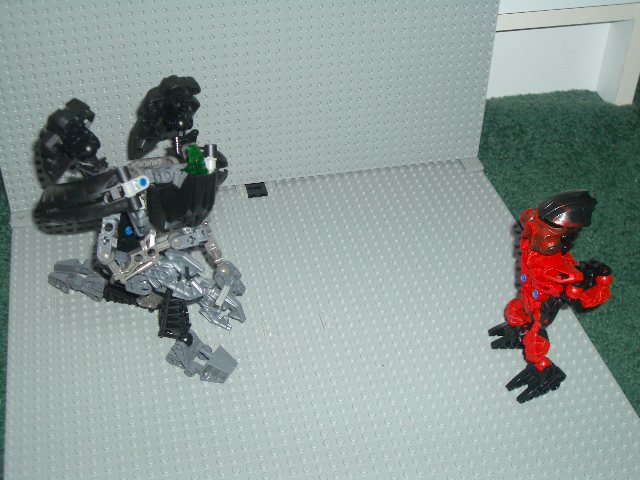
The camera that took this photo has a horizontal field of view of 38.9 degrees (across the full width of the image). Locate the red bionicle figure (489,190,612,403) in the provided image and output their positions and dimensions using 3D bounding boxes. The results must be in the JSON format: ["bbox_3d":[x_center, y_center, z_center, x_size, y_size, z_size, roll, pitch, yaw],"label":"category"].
[{"bbox_3d":[0.142,0.027,0.557,0.062,0.138,0.072,-9,41,-12],"label":"red bionicle figure"}]

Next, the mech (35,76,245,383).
[{"bbox_3d":[-0.118,-0.013,0.569,0.146,0.176,0.103,6,40,6],"label":"mech"}]

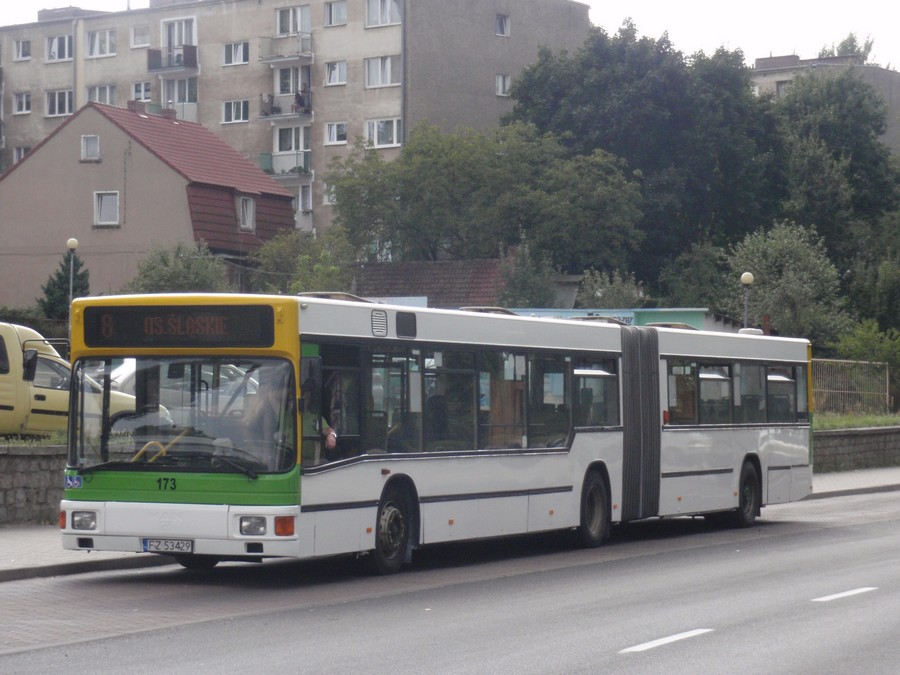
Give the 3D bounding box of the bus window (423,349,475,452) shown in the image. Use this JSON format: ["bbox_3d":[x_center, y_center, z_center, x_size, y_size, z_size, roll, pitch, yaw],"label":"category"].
[{"bbox_3d":[-0.008,0.658,27.278,0.050,1.070,1.360,-1,-2,23],"label":"bus window"}]

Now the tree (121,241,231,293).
[{"bbox_3d":[-8.836,-1.648,84.000,3.500,3.000,3.200,1,-1,0],"label":"tree"}]

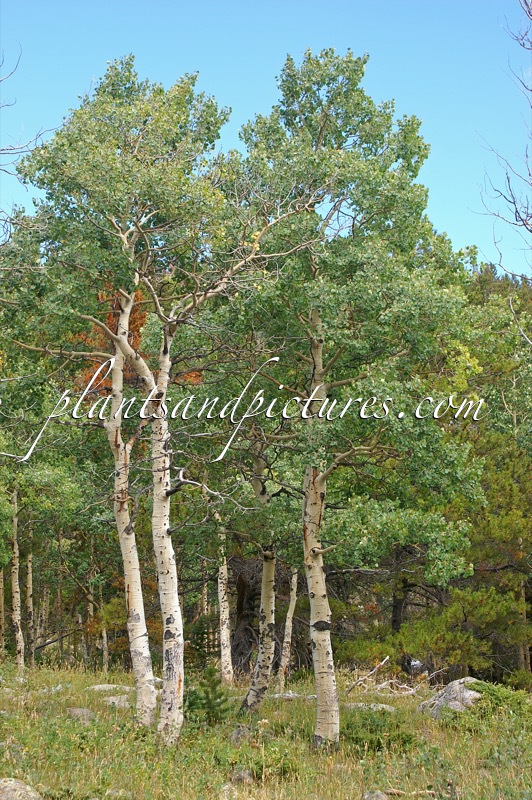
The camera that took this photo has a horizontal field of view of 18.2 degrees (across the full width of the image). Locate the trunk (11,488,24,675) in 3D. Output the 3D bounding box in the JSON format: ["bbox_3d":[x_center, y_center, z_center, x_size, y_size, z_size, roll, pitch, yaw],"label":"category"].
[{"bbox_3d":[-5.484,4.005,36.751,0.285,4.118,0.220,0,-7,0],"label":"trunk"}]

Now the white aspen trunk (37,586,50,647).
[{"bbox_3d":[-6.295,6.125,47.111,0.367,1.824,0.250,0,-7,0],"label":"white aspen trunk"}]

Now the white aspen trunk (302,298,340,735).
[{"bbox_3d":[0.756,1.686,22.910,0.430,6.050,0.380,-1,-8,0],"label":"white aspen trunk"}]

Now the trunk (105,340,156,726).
[{"bbox_3d":[-2.005,1.934,24.687,0.440,5.740,0.390,-5,-8,-1],"label":"trunk"}]

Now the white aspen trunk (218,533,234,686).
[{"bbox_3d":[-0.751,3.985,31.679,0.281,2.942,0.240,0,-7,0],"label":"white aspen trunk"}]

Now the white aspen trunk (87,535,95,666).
[{"bbox_3d":[-4.236,4.839,40.195,0.179,3.202,0.160,0,-7,0],"label":"white aspen trunk"}]

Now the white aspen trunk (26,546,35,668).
[{"bbox_3d":[-5.611,4.944,39.678,0.176,2.923,0.170,0,-7,0],"label":"white aspen trunk"}]

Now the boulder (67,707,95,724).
[{"bbox_3d":[-2.430,4.133,21.815,0.367,0.250,0.330,0,-7,0],"label":"boulder"}]

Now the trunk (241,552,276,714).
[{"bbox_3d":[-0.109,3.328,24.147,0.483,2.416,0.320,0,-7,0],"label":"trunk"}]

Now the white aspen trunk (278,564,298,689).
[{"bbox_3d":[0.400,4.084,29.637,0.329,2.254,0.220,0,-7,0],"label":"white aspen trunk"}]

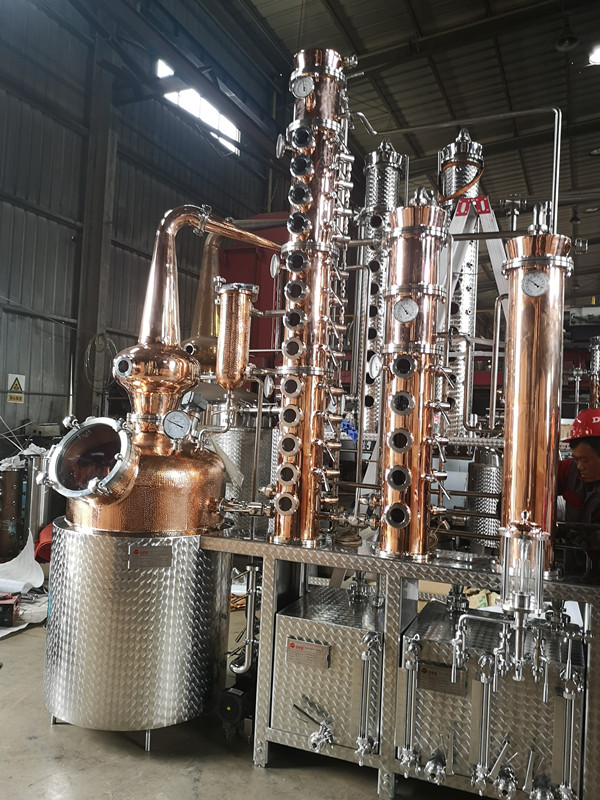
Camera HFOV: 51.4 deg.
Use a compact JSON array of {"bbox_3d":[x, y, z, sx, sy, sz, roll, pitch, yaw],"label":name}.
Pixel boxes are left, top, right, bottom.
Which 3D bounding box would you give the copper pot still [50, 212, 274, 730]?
[{"bbox_3d":[-0.680,0.243,3.155,1.145,2.486,0.995,2,-1,21],"label":"copper pot still"}]

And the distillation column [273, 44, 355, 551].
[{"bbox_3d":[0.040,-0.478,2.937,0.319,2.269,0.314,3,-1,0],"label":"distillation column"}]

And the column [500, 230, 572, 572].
[{"bbox_3d":[0.957,0.019,2.570,0.279,1.346,0.279,2,-1,21],"label":"column"}]

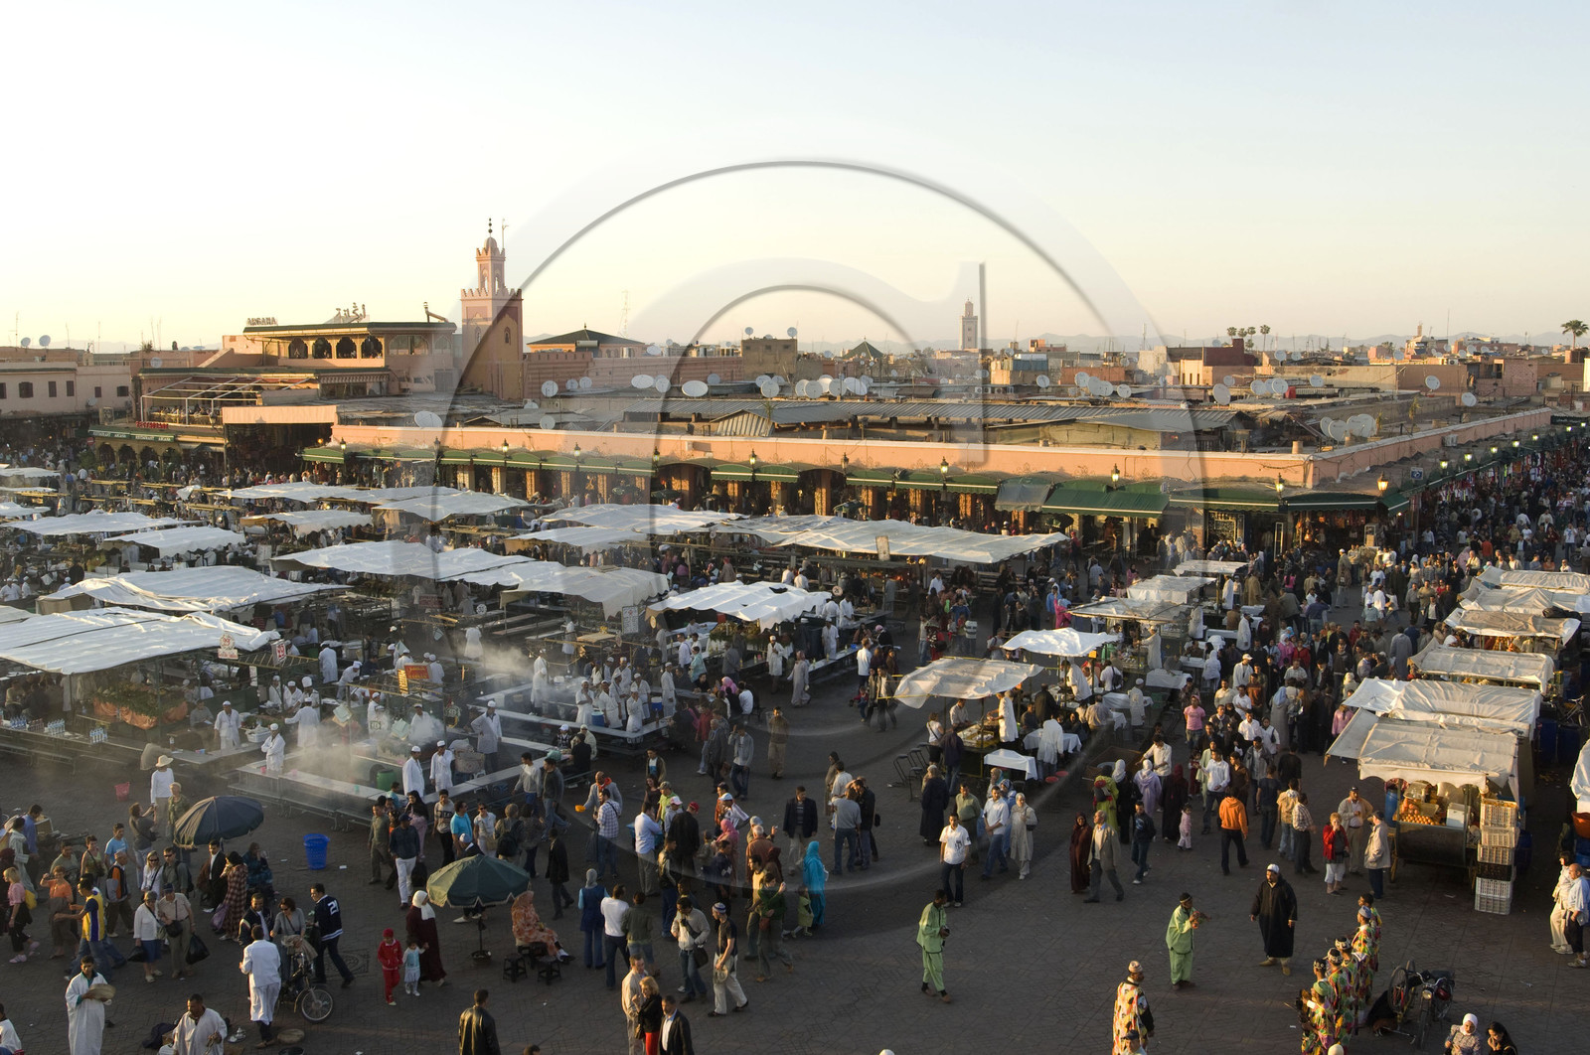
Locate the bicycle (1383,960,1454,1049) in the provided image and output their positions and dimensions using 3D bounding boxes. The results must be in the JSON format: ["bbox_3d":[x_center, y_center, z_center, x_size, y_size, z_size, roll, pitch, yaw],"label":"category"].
[{"bbox_3d":[9.318,6.996,23.470,0.800,1.000,1.550,3,7,28],"label":"bicycle"}]

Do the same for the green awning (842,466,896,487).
[{"bbox_3d":[4.322,-2.729,86.096,2.950,0.950,0.950,4,8,35],"label":"green awning"}]

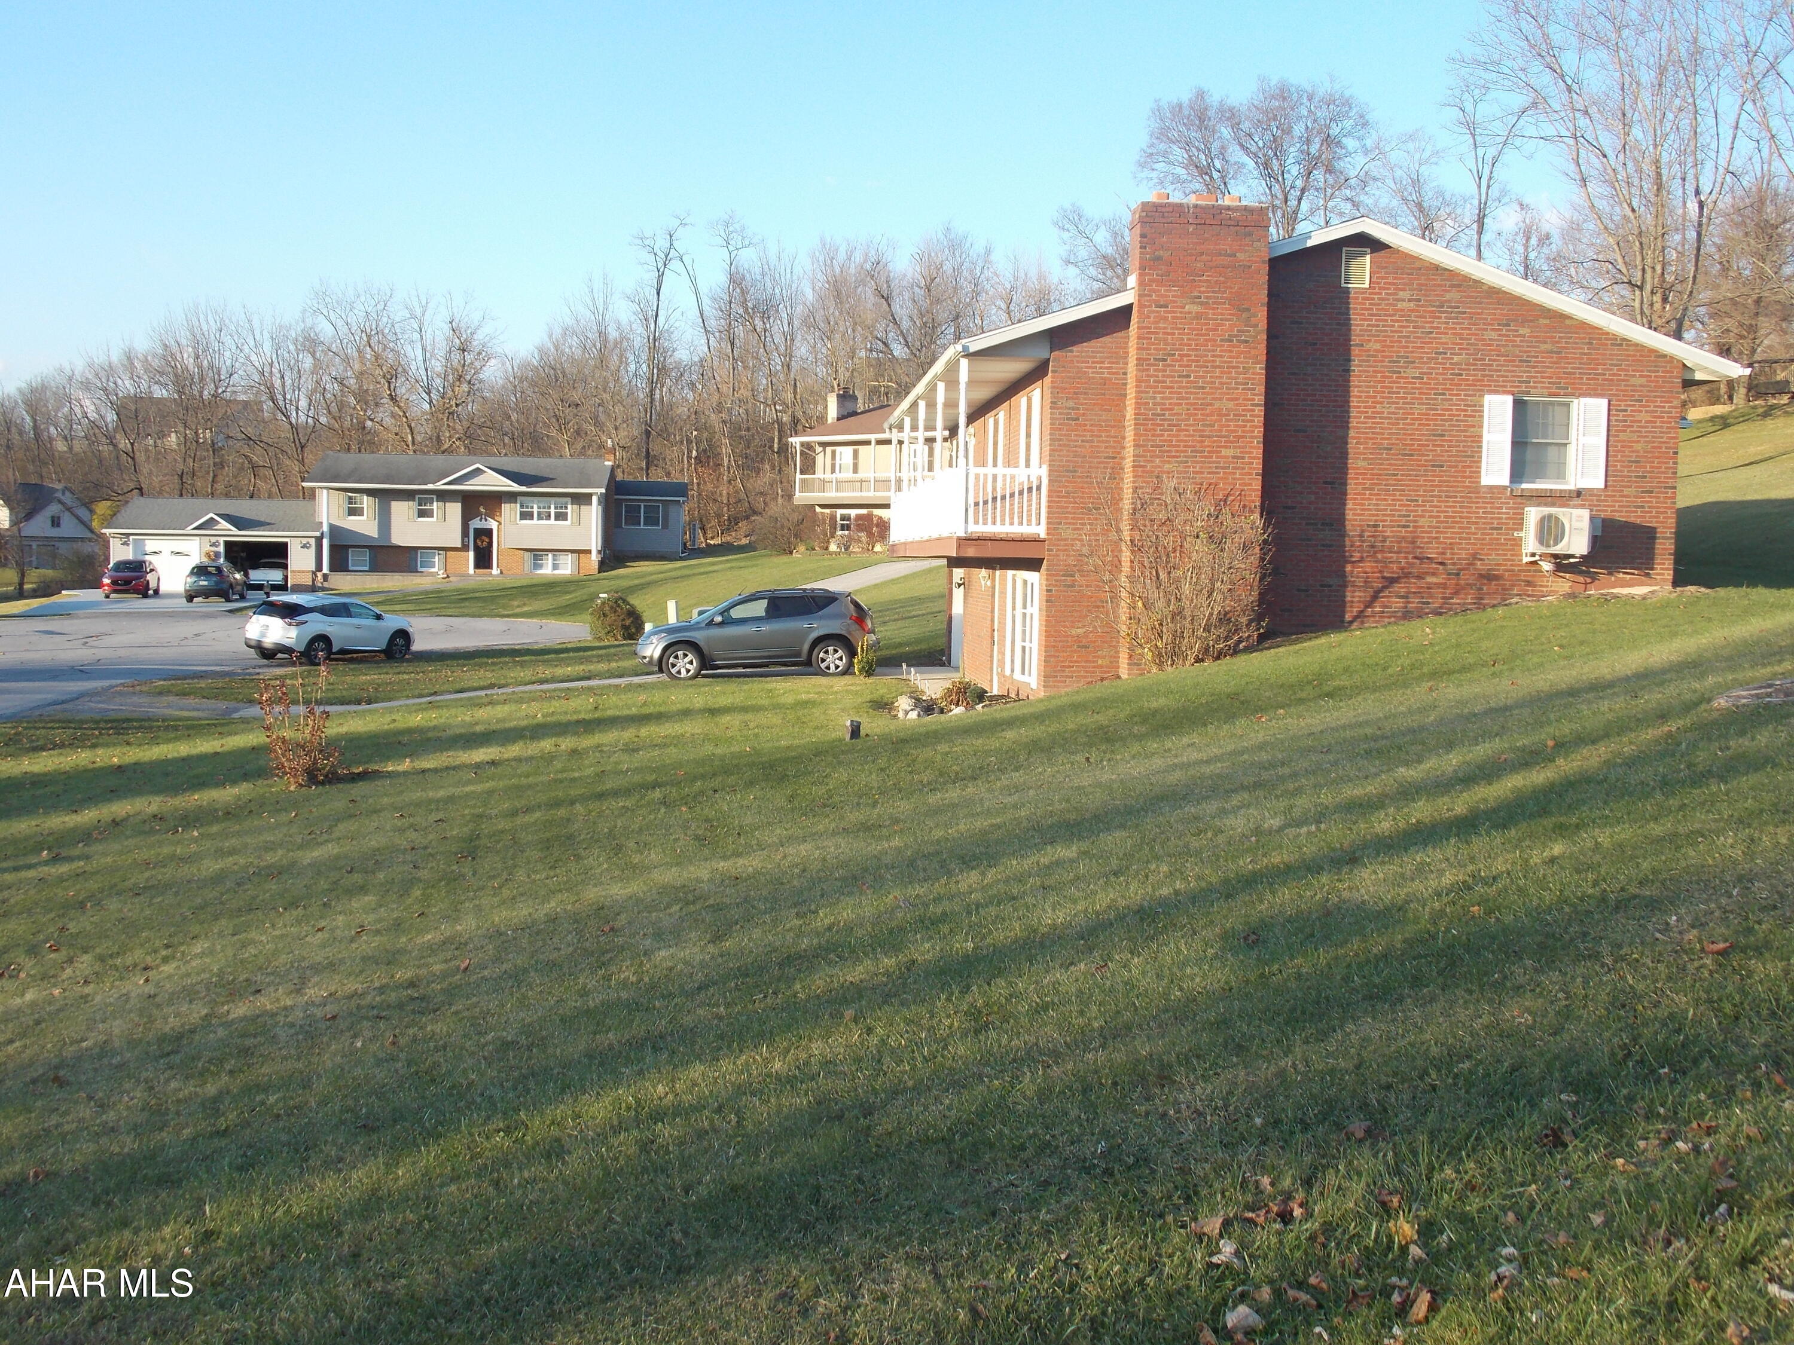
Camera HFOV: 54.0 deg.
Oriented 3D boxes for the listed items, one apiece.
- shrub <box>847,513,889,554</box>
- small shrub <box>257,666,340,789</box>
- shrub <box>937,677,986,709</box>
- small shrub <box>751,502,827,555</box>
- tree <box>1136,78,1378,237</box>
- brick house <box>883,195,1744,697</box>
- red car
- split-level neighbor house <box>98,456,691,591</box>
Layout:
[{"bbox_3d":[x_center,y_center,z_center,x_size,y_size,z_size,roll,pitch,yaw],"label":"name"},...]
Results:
[{"bbox_3d":[-1.264,-6.134,77.500,1.850,1.800,1.750,1,4,-4],"label":"shrub"},{"bbox_3d":[-6.859,0.627,20.219,1.000,1.450,1.000,1,4,-4],"label":"small shrub"},{"bbox_3d":[0.937,0.295,25.600,0.700,0.500,0.680,1,4,-4],"label":"shrub"},{"bbox_3d":[-4.747,-6.349,77.500,3.300,2.200,2.800,1,4,-4],"label":"small shrub"},{"bbox_3d":[14.747,-16.580,72.000,10.000,15.000,9.500,1,4,-4],"label":"tree"},{"bbox_3d":[5.531,-3.049,29.243,10.668,6.912,13.050,1,4,-4],"label":"brick house"},{"bbox_3d":[-34.341,-4.223,79.000,1.860,1.670,4.550,0,4,-14],"label":"red car"},{"bbox_3d":[-24.442,-7.658,89.906,27.539,7.029,10.400,1,4,-4],"label":"split-level neighbor house"}]

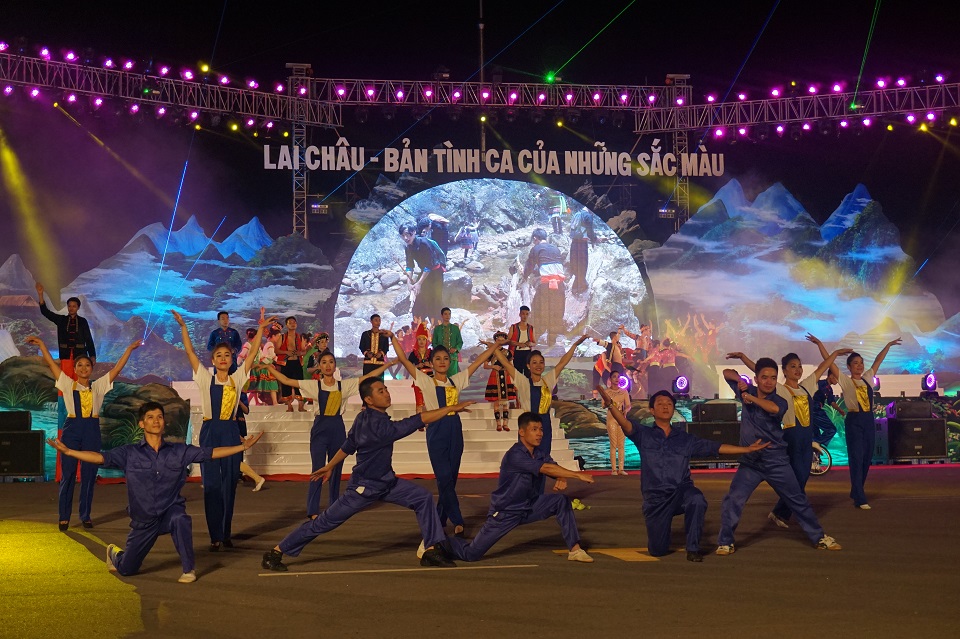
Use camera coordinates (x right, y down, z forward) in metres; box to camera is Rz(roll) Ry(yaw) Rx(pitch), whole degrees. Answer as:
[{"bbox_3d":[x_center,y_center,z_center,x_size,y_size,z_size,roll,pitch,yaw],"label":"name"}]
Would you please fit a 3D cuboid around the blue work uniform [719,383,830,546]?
[{"bbox_3d":[2.146,1.060,11.300,0.750,1.210,0.420,0,-3,-19],"label":"blue work uniform"}]

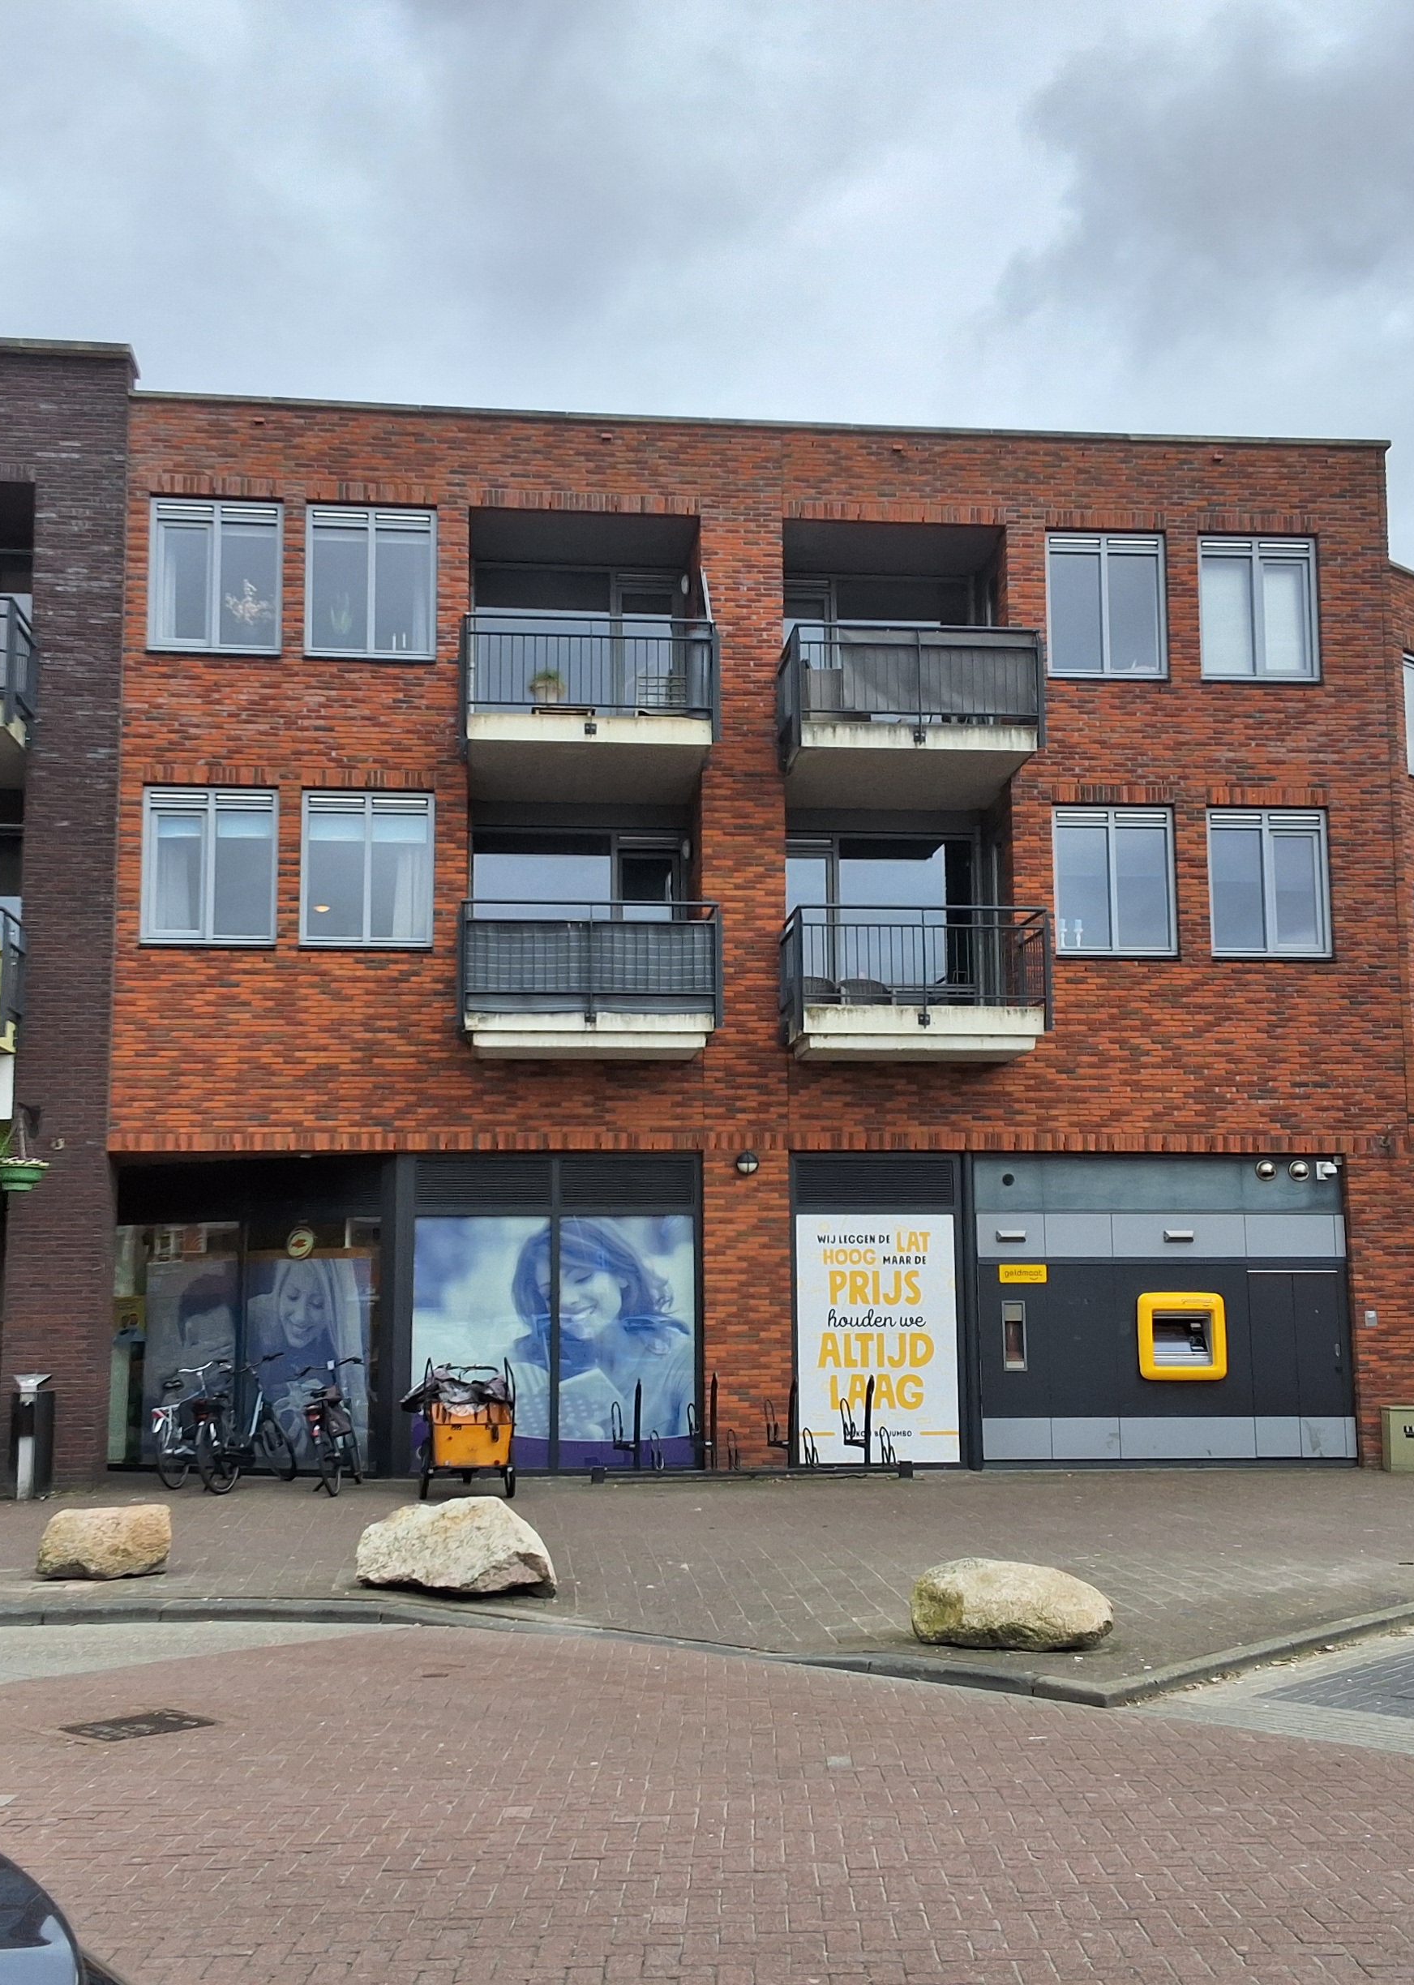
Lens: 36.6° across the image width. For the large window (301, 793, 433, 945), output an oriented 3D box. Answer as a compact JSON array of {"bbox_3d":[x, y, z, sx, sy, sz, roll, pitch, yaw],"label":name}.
[{"bbox_3d":[-3.418,-1.216,21.544,1.340,1.570,0.150,1,-8,-6],"label":"large window"}]

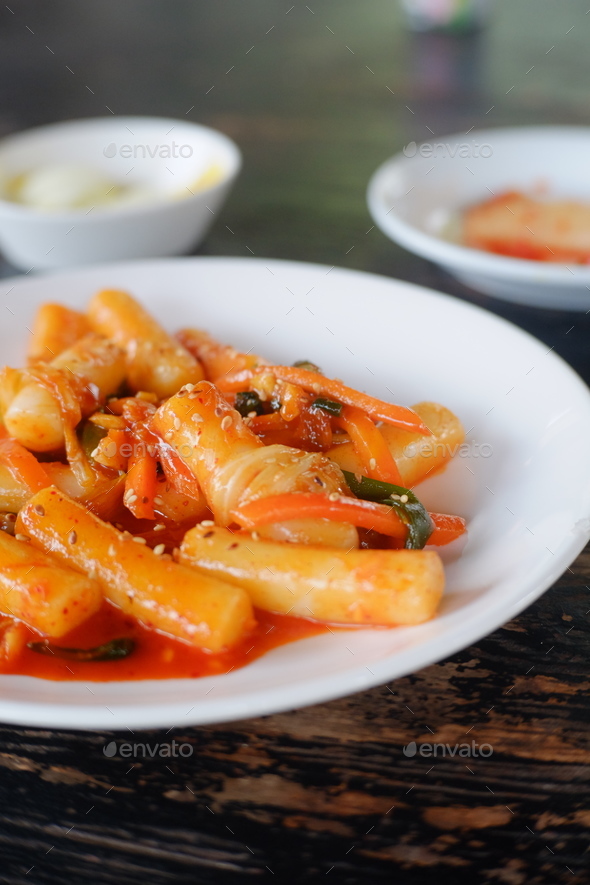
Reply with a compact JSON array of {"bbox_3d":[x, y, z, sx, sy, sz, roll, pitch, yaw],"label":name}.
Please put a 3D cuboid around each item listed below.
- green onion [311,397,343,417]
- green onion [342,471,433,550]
[{"bbox_3d":[0.009,-0.010,0.359,0.008,0.003,0.004,17,32,4],"label":"green onion"},{"bbox_3d":[0.026,0.020,0.375,0.027,0.016,0.017,6,30,10],"label":"green onion"}]

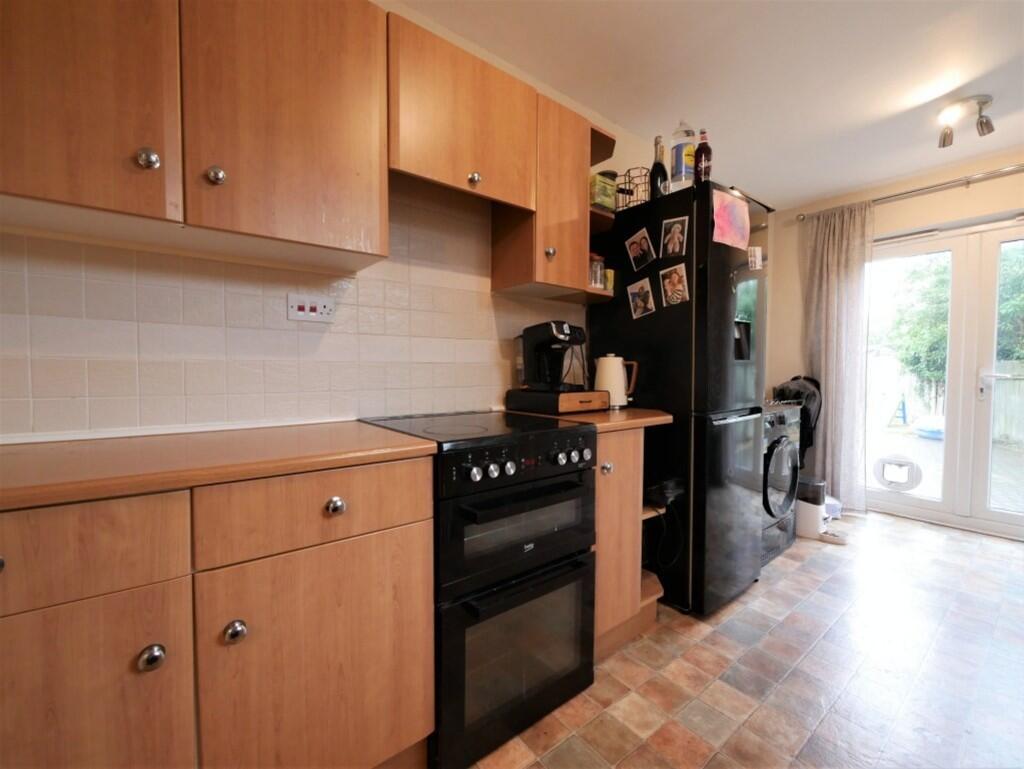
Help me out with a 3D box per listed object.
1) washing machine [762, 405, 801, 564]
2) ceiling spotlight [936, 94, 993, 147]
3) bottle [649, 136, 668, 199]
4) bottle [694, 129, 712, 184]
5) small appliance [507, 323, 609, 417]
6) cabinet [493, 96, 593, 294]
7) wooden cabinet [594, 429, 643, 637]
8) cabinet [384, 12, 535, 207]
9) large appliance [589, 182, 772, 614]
[{"bbox_3d":[1.391,0.556,2.648,0.600,0.865,0.580,-2,3,-37],"label":"washing machine"},{"bbox_3d":[2.338,-1.357,2.133,0.130,0.170,0.210,-2,3,-37],"label":"ceiling spotlight"},{"bbox_3d":[0.691,-1.013,1.962,0.085,0.315,0.085,-2,3,-37],"label":"bottle"},{"bbox_3d":[0.832,-0.980,1.805,0.067,0.258,0.067,-2,3,-37],"label":"bottle"},{"bbox_3d":[0.210,-0.077,1.869,0.335,0.385,0.310,-2,3,-42],"label":"small appliance"},{"bbox_3d":[0.126,-0.775,1.828,0.305,0.736,0.305,-2,3,-37],"label":"cabinet"},{"bbox_3d":[0.218,0.518,1.755,0.293,0.714,0.575,-2,3,-37],"label":"wooden cabinet"},{"bbox_3d":[-0.230,-0.902,1.551,0.581,0.464,0.305,-2,3,-37],"label":"cabinet"},{"bbox_3d":[0.858,0.070,2.185,0.590,1.867,0.652,-2,3,-37],"label":"large appliance"}]

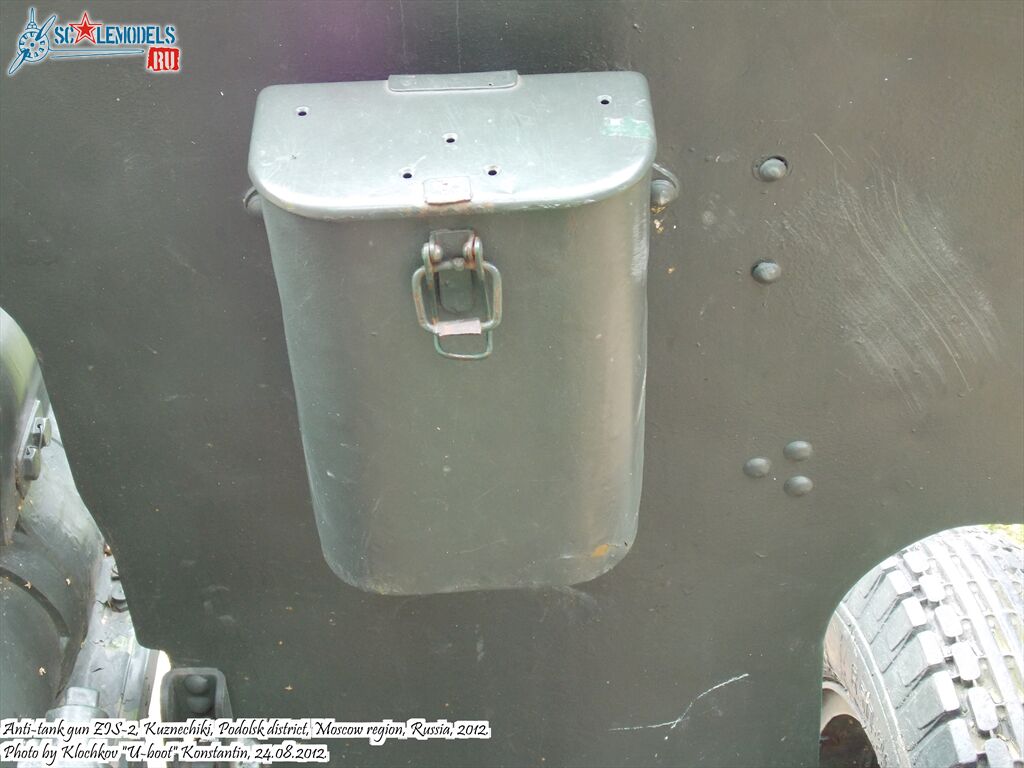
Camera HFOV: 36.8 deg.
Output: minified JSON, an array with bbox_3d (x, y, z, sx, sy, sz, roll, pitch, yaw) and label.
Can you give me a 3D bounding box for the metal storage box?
[{"bbox_3d":[-0.029,-0.021,0.945,0.224,0.304,0.126,-2,42,0],"label":"metal storage box"}]

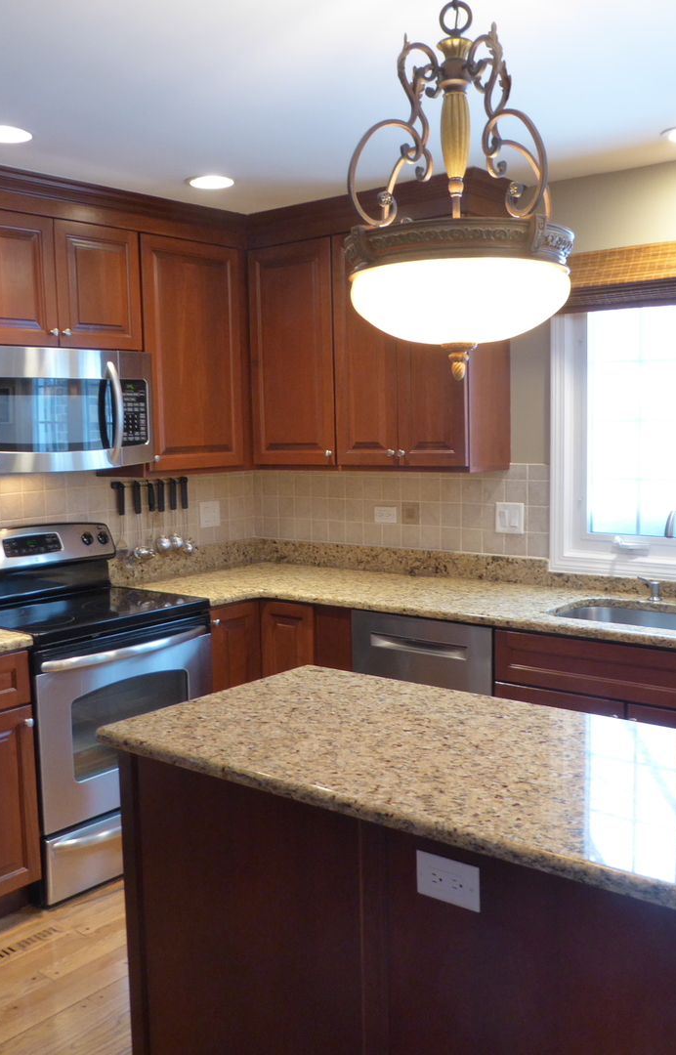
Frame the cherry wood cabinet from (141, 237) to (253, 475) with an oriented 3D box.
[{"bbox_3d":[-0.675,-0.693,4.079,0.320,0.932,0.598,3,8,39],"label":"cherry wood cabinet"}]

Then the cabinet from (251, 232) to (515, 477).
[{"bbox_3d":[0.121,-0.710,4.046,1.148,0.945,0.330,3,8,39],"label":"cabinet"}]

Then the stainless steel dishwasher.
[{"bbox_3d":[0.474,0.720,3.682,0.600,0.863,0.600,3,8,39],"label":"stainless steel dishwasher"}]

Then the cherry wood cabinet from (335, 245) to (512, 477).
[{"bbox_3d":[0.326,-0.698,3.881,0.622,0.945,0.330,3,8,39],"label":"cherry wood cabinet"}]

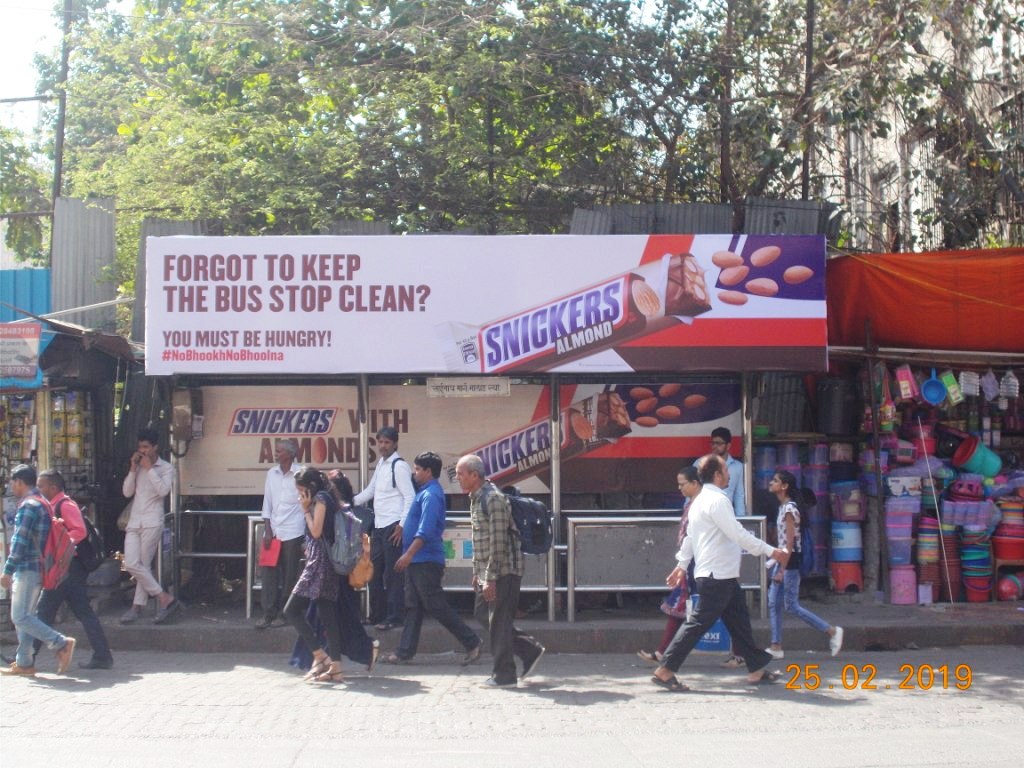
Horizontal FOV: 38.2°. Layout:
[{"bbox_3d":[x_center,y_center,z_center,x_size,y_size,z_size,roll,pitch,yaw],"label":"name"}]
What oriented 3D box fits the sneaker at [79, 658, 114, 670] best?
[{"bbox_3d":[-3.225,2.177,11.480,0.275,0.100,0.100,0,-3,-5],"label":"sneaker"}]

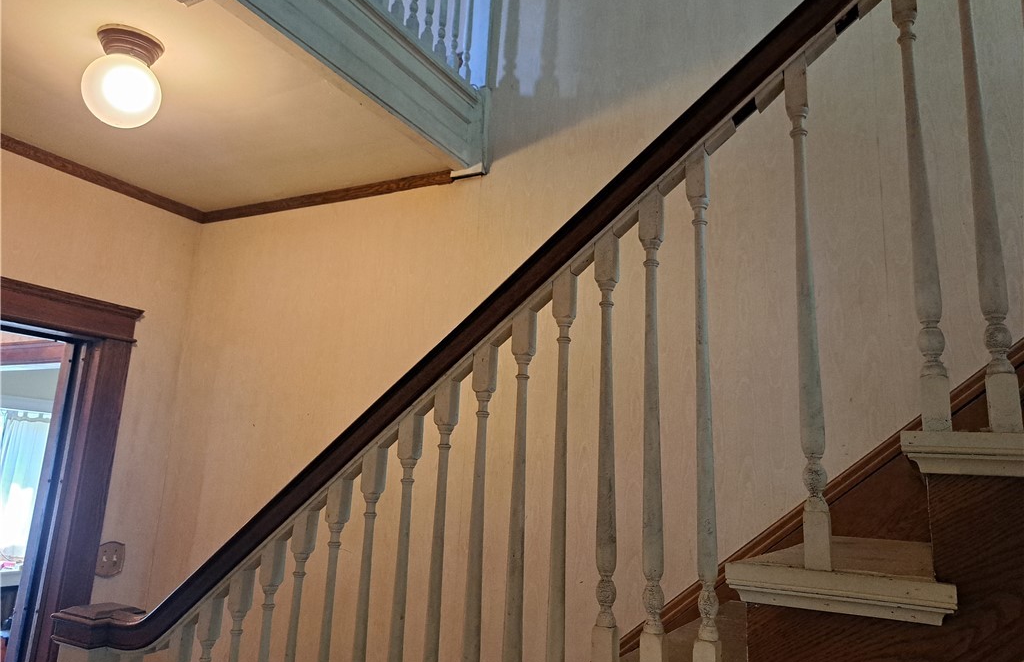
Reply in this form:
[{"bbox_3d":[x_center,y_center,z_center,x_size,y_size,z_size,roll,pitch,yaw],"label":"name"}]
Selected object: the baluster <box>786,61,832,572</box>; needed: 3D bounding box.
[{"bbox_3d":[0.483,-0.050,1.163,0.037,0.841,0.037,-4,-13,28],"label":"baluster"}]

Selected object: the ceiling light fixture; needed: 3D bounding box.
[{"bbox_3d":[-1.023,-0.653,1.875,0.185,0.238,0.185,-4,-13,28],"label":"ceiling light fixture"}]

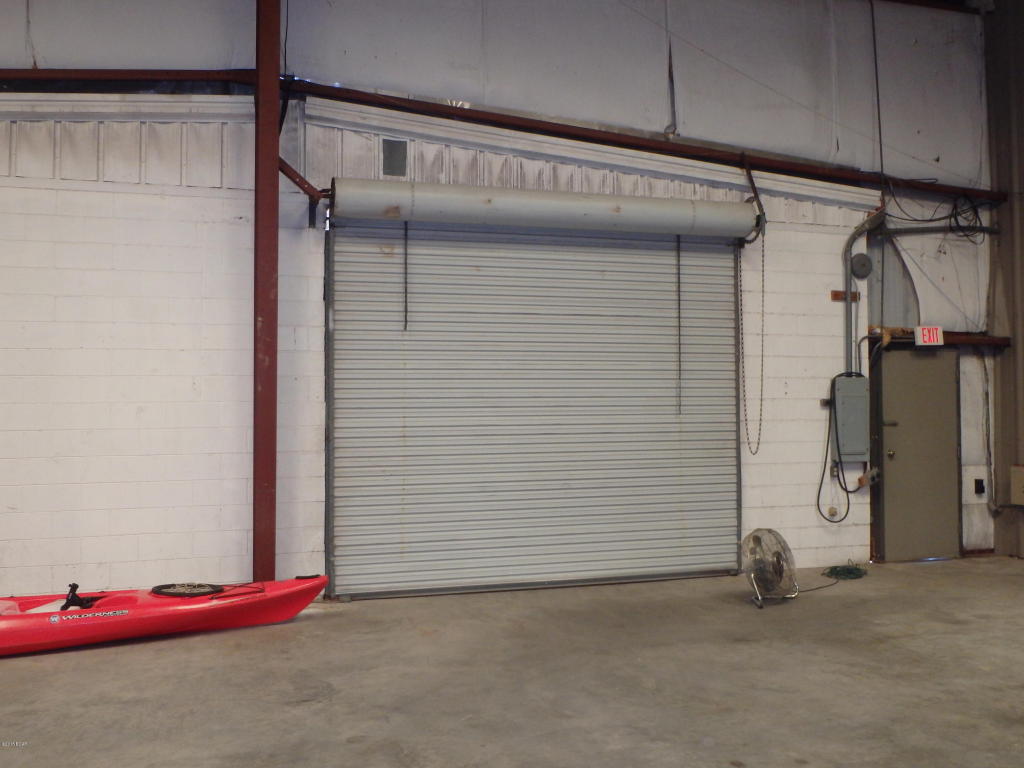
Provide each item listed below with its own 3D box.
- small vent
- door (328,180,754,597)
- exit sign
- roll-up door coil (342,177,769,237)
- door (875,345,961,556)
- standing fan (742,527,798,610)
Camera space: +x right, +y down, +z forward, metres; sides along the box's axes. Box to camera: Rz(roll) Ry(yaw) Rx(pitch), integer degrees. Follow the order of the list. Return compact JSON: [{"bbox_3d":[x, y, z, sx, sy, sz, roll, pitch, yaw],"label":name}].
[{"bbox_3d":[-0.987,-1.917,8.024,0.209,0.305,0.040,0,-1,-17],"label":"small vent"},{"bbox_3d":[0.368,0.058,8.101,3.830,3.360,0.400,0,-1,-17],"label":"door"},{"bbox_3d":[4.172,-0.477,9.461,0.305,0.190,0.050,0,-1,-17],"label":"exit sign"},{"bbox_3d":[0.390,-1.473,8.087,3.800,0.340,0.350,0,-1,-17],"label":"roll-up door coil"},{"bbox_3d":[4.125,0.703,9.538,0.950,2.120,0.070,0,-1,-17],"label":"door"},{"bbox_3d":[2.056,1.442,7.473,0.500,0.570,0.300,0,-1,-32],"label":"standing fan"}]

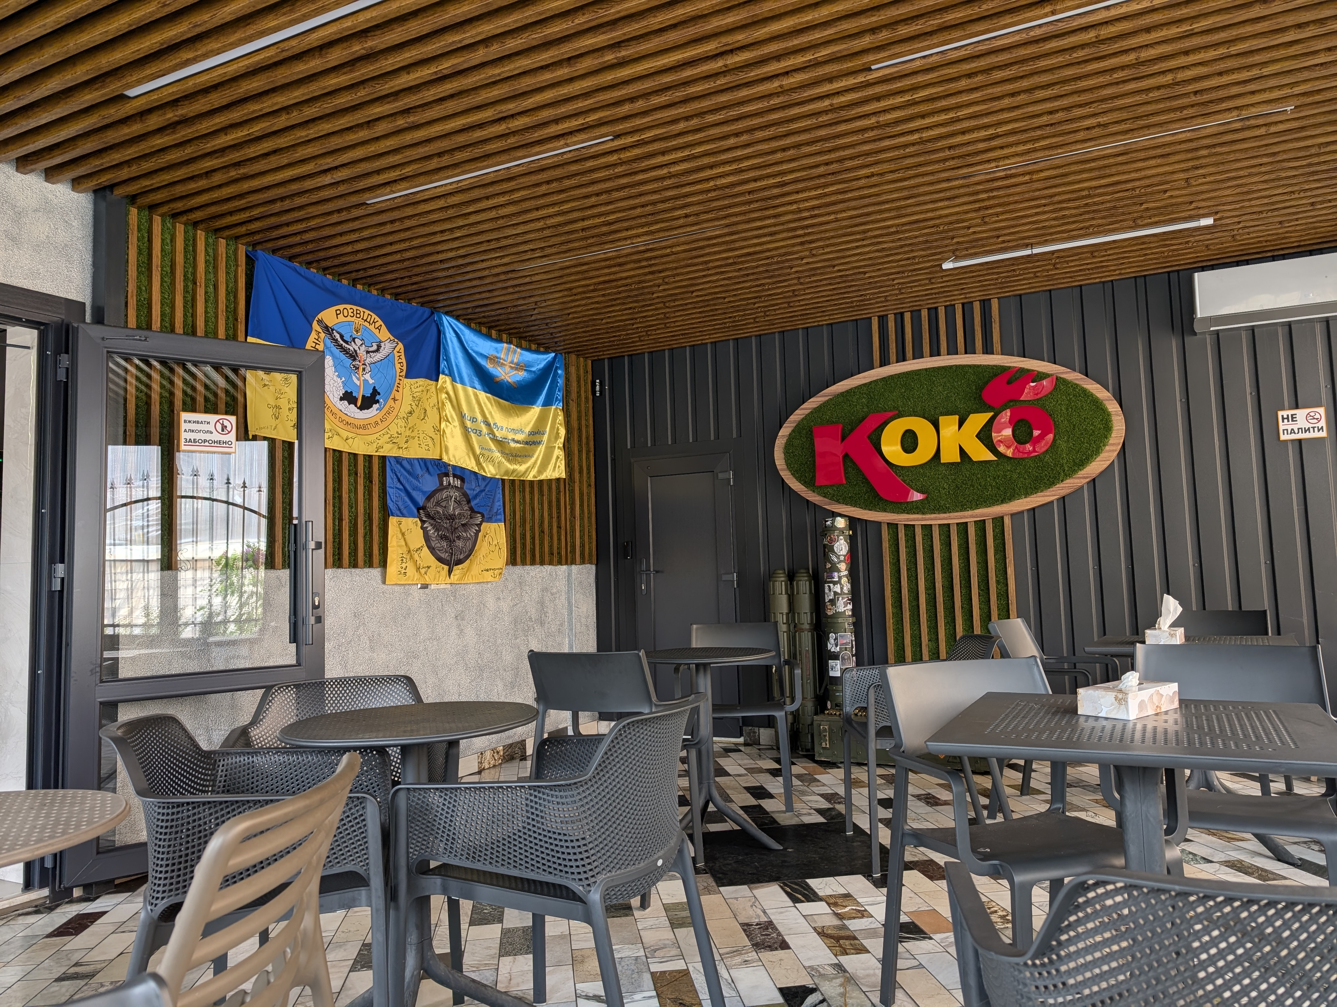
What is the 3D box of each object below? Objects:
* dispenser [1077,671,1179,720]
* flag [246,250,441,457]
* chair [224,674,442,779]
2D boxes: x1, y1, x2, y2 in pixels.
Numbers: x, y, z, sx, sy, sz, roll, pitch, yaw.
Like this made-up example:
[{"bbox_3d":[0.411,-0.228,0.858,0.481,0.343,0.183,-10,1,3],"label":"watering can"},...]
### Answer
[{"bbox_3d":[0.992,0.405,2.004,0.223,0.087,0.119,2,-6,-38],"label":"dispenser"},{"bbox_3d":[-1.578,-0.690,4.673,0.050,0.844,1.216,-4,-5,29],"label":"flag"},{"bbox_3d":[-0.887,0.898,2.578,0.600,0.800,0.590,-1,-5,-15],"label":"chair"}]

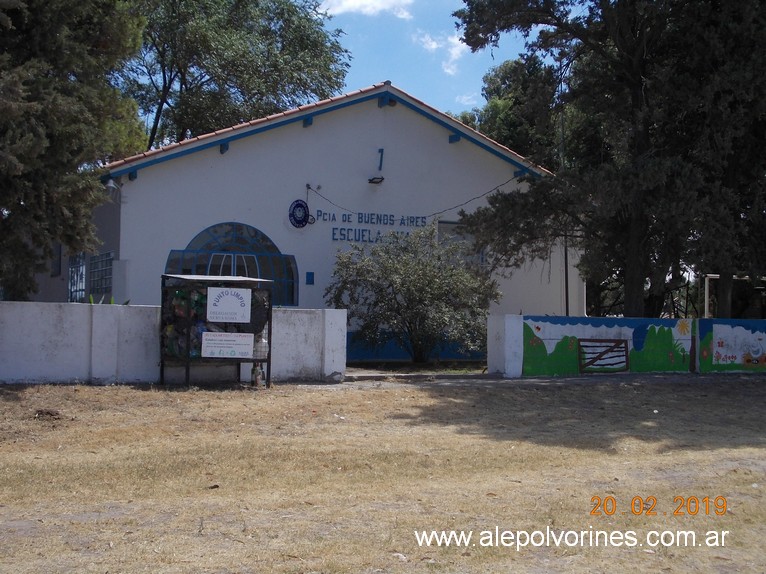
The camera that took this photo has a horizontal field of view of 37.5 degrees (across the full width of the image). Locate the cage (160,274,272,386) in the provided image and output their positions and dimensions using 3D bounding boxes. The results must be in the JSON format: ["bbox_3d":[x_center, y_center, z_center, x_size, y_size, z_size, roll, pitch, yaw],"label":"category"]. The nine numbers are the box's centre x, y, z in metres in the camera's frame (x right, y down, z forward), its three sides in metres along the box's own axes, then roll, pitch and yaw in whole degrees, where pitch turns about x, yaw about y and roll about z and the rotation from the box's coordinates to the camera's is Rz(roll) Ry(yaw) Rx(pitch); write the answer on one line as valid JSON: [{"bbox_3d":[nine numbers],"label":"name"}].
[{"bbox_3d":[-2.179,0.548,14.720,1.140,1.450,1.000,2,-3,-30],"label":"cage"}]

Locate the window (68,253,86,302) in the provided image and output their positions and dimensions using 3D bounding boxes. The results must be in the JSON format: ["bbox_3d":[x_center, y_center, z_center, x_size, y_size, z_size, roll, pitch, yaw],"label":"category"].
[{"bbox_3d":[-5.950,-0.071,21.916,0.120,1.100,1.280,2,-3,-30],"label":"window"}]

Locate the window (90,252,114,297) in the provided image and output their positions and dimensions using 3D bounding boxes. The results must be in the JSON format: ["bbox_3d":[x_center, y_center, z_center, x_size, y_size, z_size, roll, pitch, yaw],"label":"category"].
[{"bbox_3d":[-5.091,-0.205,20.410,0.120,0.740,1.560,2,-3,-30],"label":"window"}]

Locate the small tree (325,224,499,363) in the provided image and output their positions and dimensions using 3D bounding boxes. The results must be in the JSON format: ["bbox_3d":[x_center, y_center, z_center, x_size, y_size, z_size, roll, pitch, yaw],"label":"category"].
[{"bbox_3d":[0.503,0.110,19.699,2.950,2.400,2.800,0,-3,0],"label":"small tree"}]

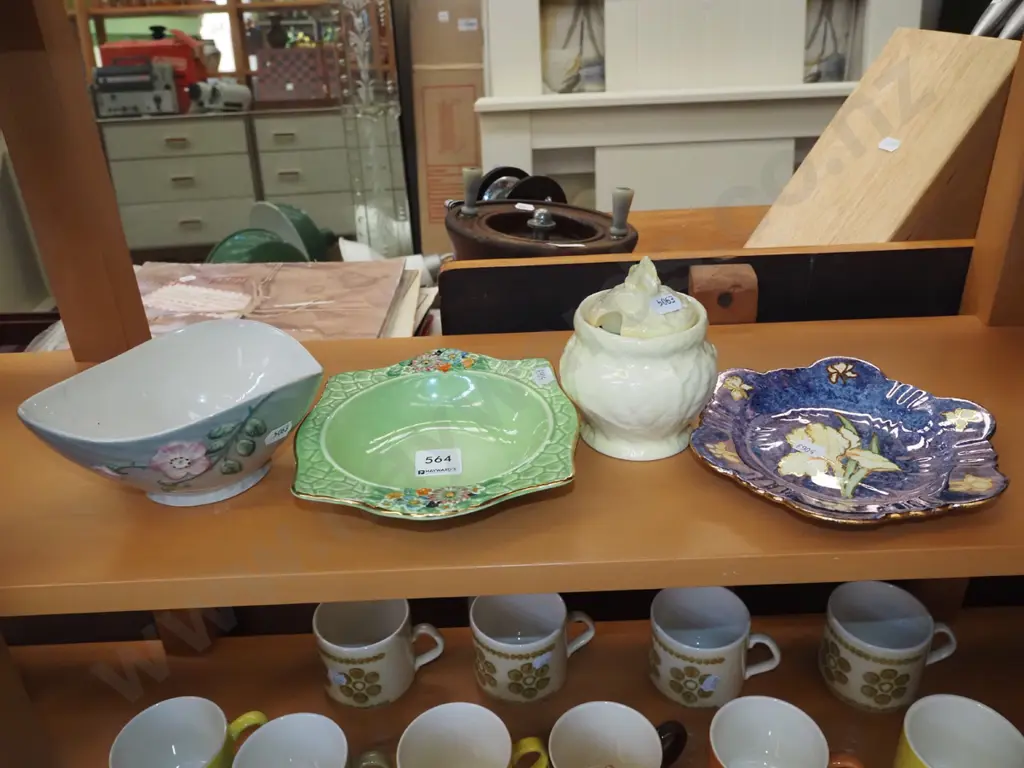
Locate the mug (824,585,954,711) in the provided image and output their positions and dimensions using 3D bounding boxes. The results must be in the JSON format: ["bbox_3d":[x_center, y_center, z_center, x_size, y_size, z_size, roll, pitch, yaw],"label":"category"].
[{"bbox_3d":[0.312,0.218,0.735,0.108,0.071,0.082,-1,28,3],"label":"mug"}]

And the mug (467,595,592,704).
[{"bbox_3d":[0.019,0.218,0.755,0.108,0.071,0.082,-5,28,-5],"label":"mug"}]

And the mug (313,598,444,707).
[{"bbox_3d":[-0.111,0.223,0.756,0.108,0.071,0.082,-1,28,3],"label":"mug"}]

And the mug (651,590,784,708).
[{"bbox_3d":[0.168,0.221,0.740,0.108,0.071,0.082,5,29,14],"label":"mug"}]

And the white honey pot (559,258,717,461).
[{"bbox_3d":[0.075,-0.021,0.521,0.091,0.112,0.091,-2,29,1],"label":"white honey pot"}]

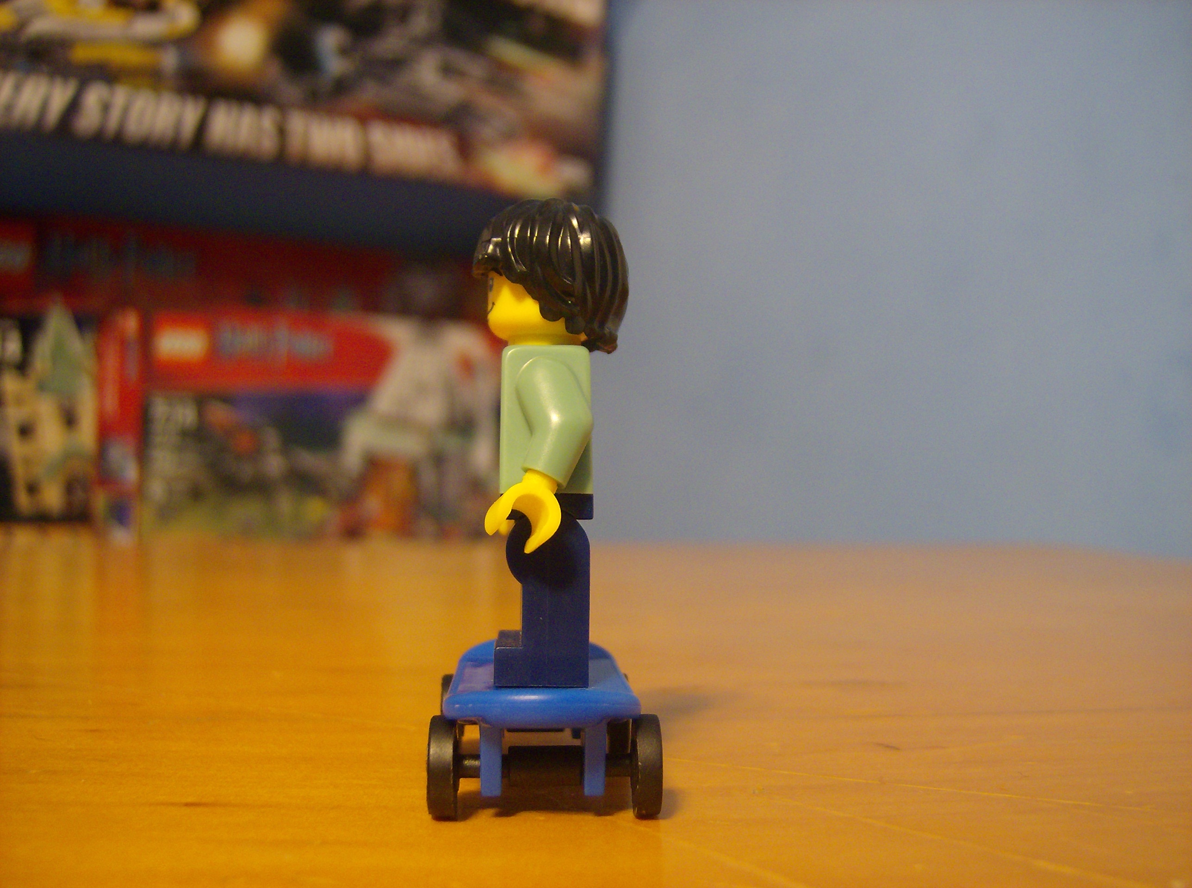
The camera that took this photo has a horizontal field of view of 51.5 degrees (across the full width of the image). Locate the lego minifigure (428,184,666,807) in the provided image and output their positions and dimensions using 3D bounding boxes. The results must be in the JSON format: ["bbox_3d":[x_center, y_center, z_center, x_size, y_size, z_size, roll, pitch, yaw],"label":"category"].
[{"bbox_3d":[-0.005,0.004,0.111,0.019,0.053,0.043,0,-3,-4],"label":"lego minifigure"}]

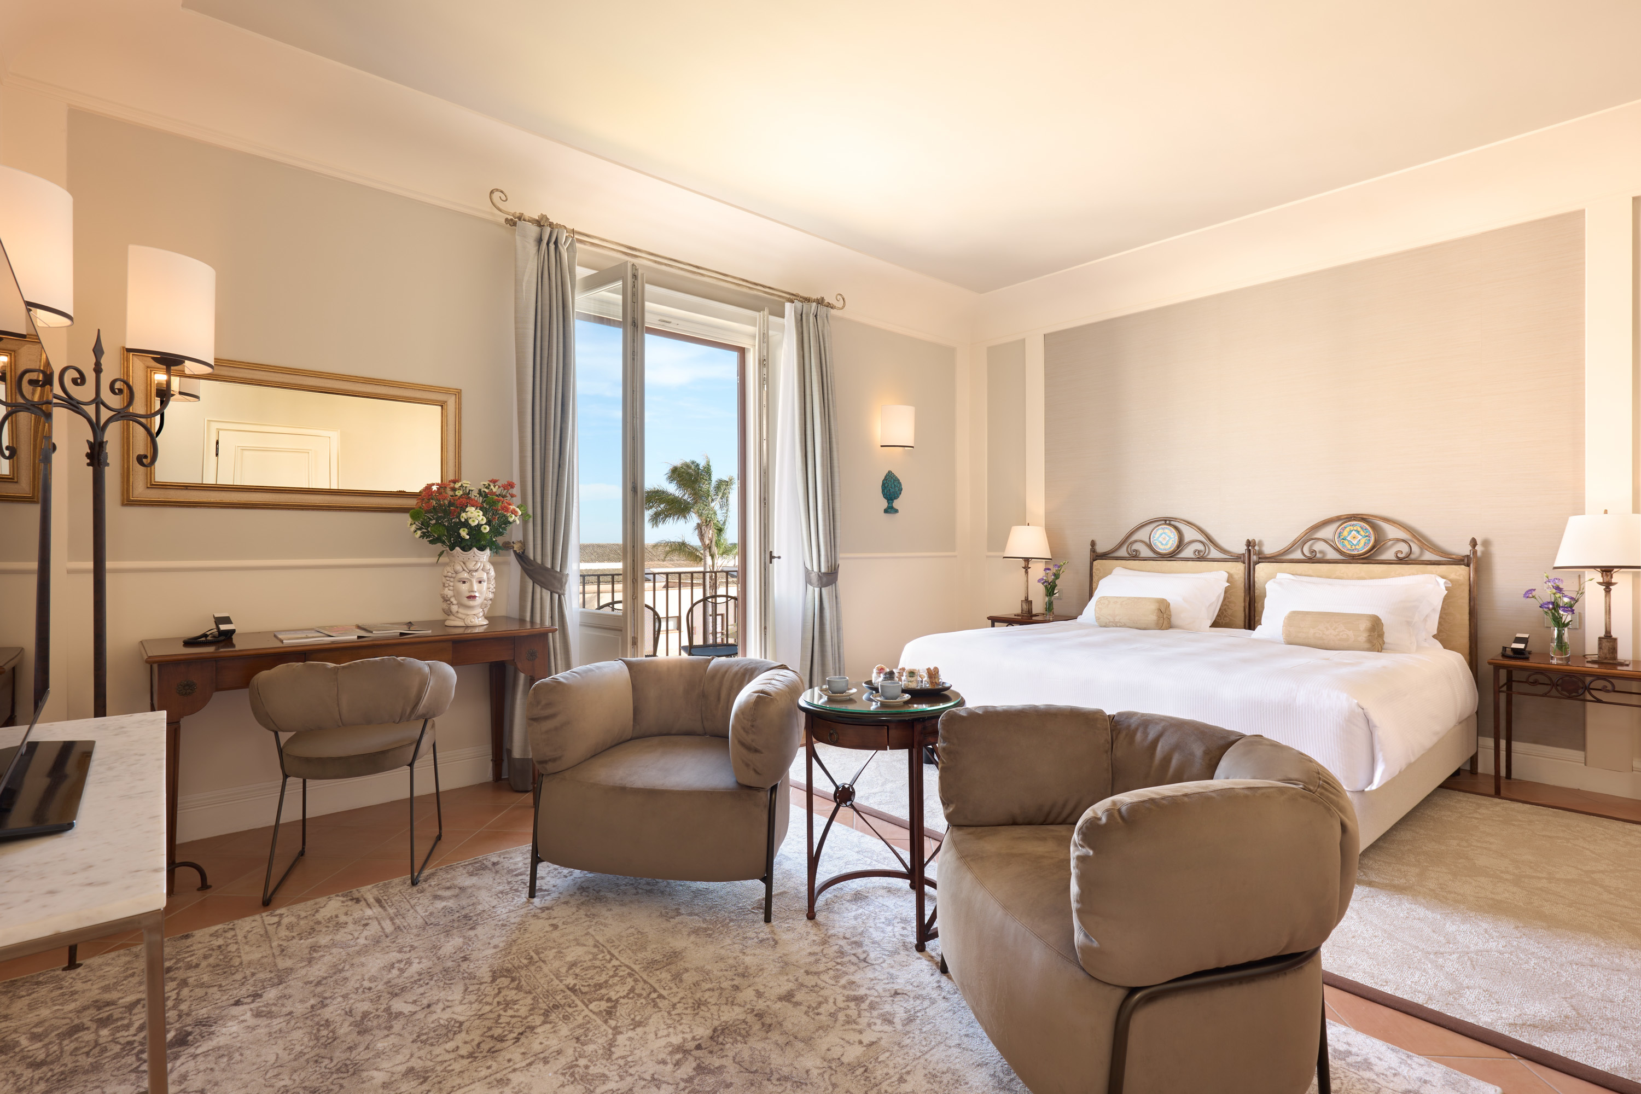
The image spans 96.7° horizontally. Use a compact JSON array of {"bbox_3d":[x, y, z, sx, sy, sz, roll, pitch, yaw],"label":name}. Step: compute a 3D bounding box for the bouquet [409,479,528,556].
[{"bbox_3d":[-1.535,-0.138,3.180,0.520,0.350,0.440,0,0,-41],"label":"bouquet"}]

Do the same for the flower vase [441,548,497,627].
[{"bbox_3d":[-1.550,0.169,3.200,0.240,0.345,0.240,0,0,-38],"label":"flower vase"}]

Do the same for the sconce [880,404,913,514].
[{"bbox_3d":[0.585,-0.639,5.231,0.280,0.790,0.150,0,0,-41],"label":"sconce"}]

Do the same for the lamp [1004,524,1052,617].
[{"bbox_3d":[1.505,0.169,5.300,0.350,0.675,0.350,0,0,-41],"label":"lamp"}]

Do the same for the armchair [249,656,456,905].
[{"bbox_3d":[-1.600,0.738,2.537,0.600,0.750,0.540,0,0,-18],"label":"armchair"}]

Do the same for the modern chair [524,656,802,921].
[{"bbox_3d":[-0.475,0.768,2.567,0.840,0.690,0.790,0,0,11],"label":"modern chair"}]

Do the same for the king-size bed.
[{"bbox_3d":[1.795,0.465,3.702,2.060,1.290,2.040,0,0,-40],"label":"king-size bed"}]

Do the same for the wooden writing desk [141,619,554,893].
[{"bbox_3d":[-1.793,0.727,2.896,1.290,0.770,0.550,0,0,-41],"label":"wooden writing desk"}]

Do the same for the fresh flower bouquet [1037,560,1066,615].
[{"bbox_3d":[1.608,0.297,5.081,0.190,0.420,0.200,0,0,-41],"label":"fresh flower bouquet"}]

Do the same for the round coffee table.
[{"bbox_3d":[0.184,0.784,2.202,0.500,0.660,0.500,0,0,0],"label":"round coffee table"}]

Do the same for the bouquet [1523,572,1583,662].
[{"bbox_3d":[3.245,0.311,3.231,0.200,0.400,0.250,0,0,-41],"label":"bouquet"}]

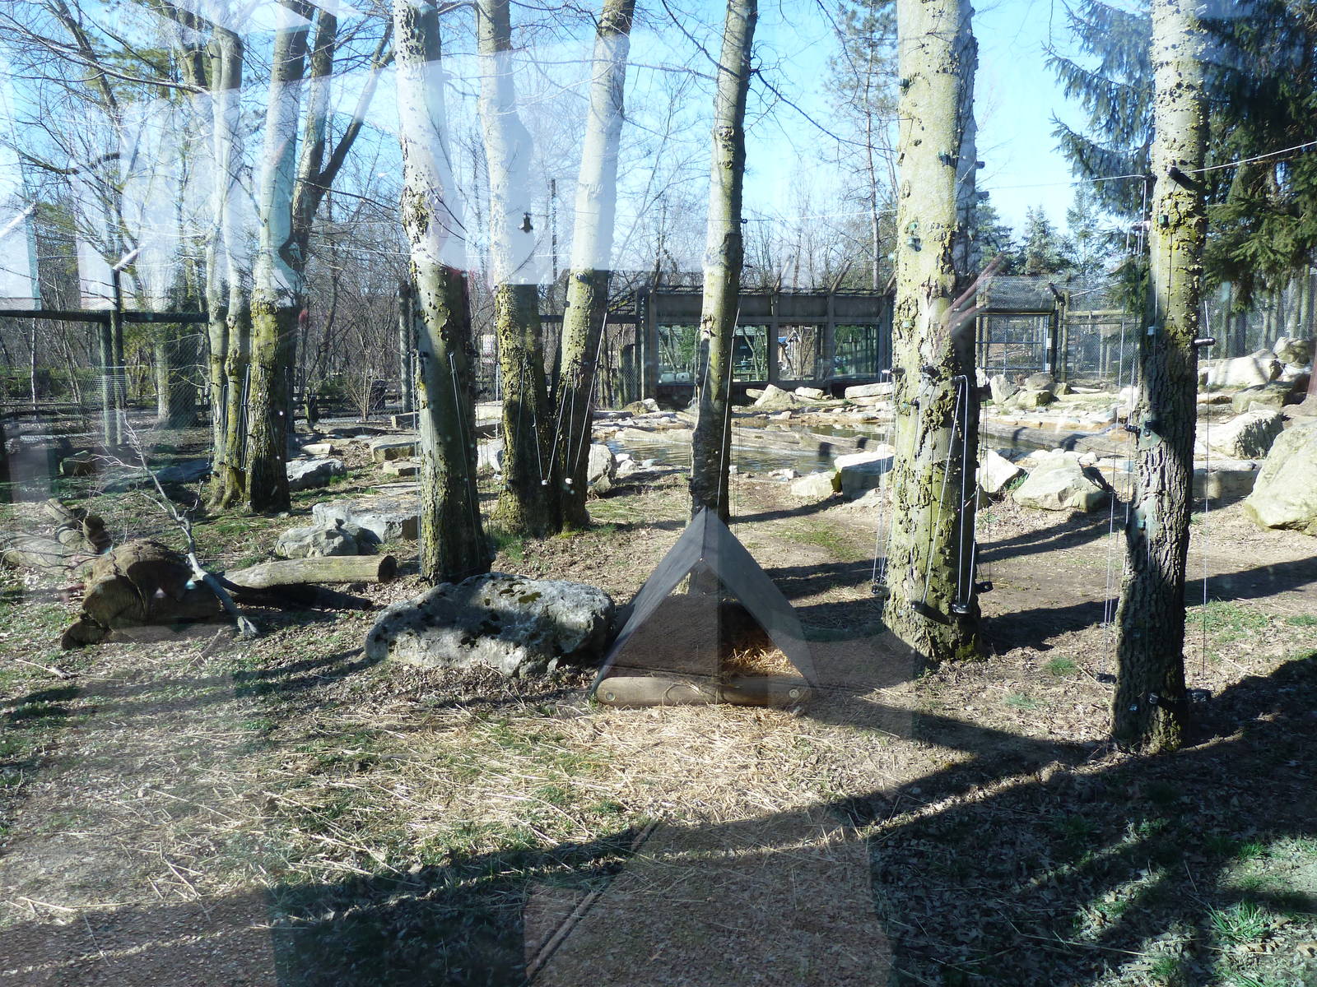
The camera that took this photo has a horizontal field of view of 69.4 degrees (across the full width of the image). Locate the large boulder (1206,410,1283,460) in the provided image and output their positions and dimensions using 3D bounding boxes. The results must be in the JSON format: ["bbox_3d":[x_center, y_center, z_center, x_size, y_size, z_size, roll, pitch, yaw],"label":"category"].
[{"bbox_3d":[8.157,-0.816,13.316,0.956,0.678,0.669,0,8,0],"label":"large boulder"}]

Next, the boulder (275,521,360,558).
[{"bbox_3d":[-2.950,0.397,8.250,0.700,0.310,0.500,-2,7,-14],"label":"boulder"}]

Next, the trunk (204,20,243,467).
[{"bbox_3d":[-4.719,-2.591,10.300,0.380,4.750,0.380,0,7,-19],"label":"trunk"}]

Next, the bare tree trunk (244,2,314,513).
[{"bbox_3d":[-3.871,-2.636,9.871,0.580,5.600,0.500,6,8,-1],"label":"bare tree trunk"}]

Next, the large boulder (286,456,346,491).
[{"bbox_3d":[-4.216,-0.239,11.529,0.796,0.394,0.517,0,8,0],"label":"large boulder"}]

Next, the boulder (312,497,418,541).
[{"bbox_3d":[-2.842,0.236,9.300,1.050,0.340,0.800,-1,7,-11],"label":"boulder"}]

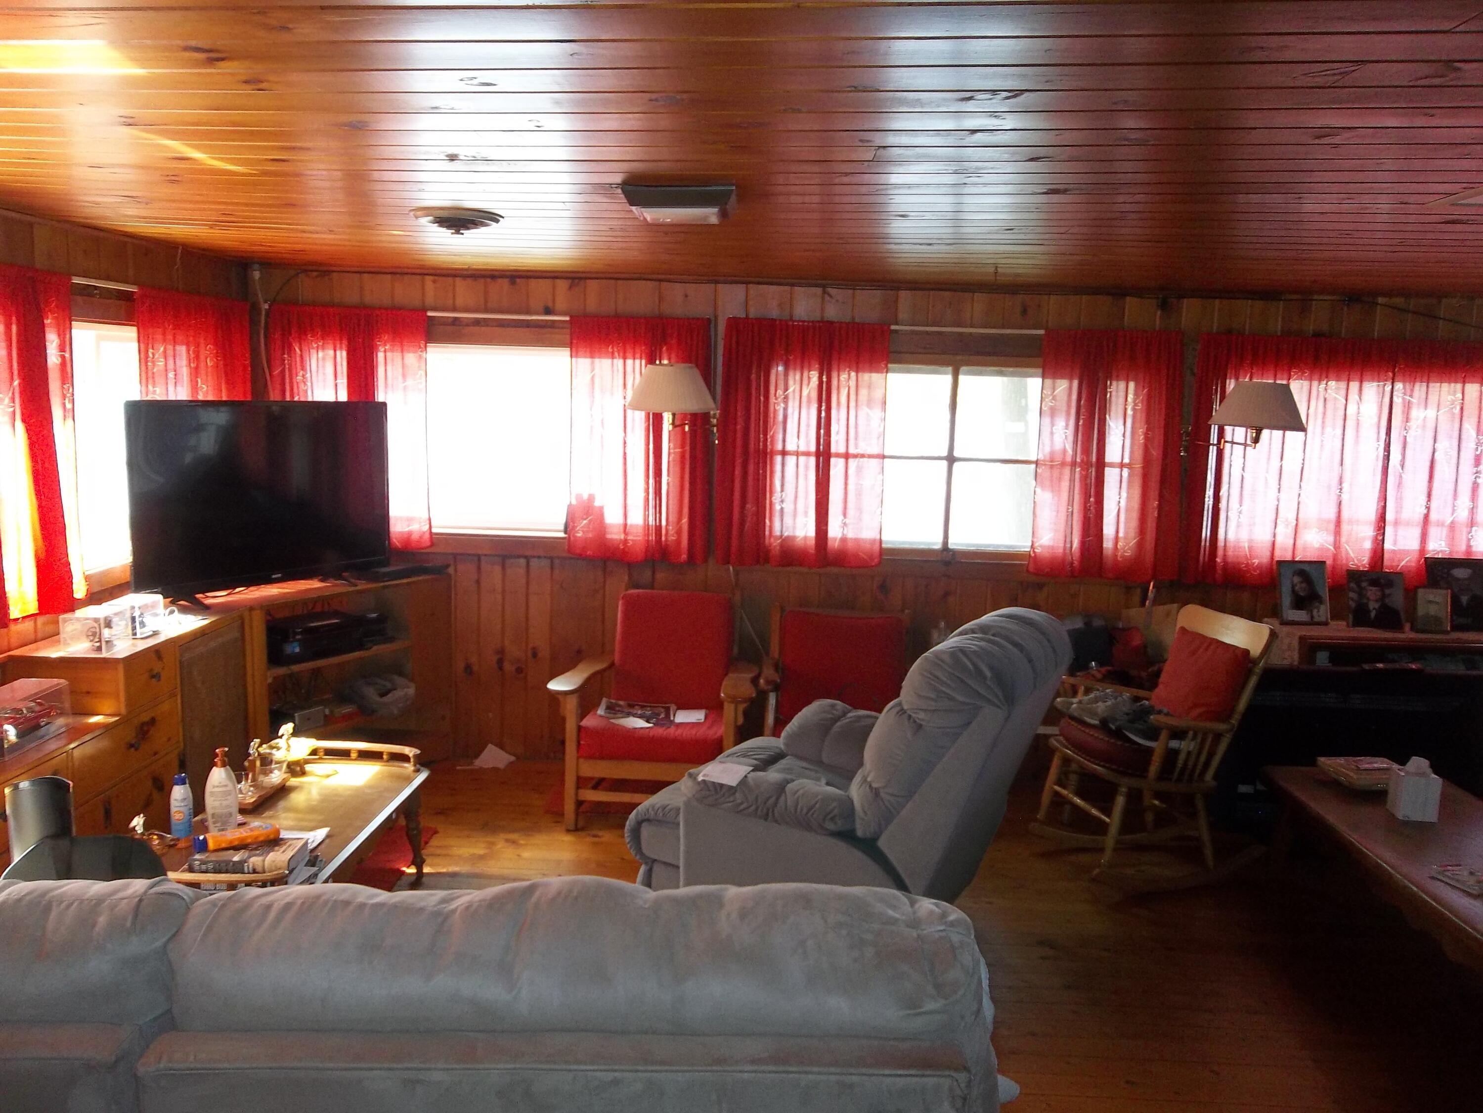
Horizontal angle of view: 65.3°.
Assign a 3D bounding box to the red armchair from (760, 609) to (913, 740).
[{"bbox_3d":[0.387,0.630,4.652,0.660,0.770,0.720,2,8,4],"label":"red armchair"}]

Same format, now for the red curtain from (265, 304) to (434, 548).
[{"bbox_3d":[-1.640,-0.533,4.877,0.680,1.010,0.090,2,7,1],"label":"red curtain"}]

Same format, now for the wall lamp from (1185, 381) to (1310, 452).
[{"bbox_3d":[2.001,-0.541,4.588,0.360,0.305,0.530,2,7,1],"label":"wall lamp"}]

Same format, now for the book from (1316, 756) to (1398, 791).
[{"bbox_3d":[2.108,0.731,3.901,0.245,0.060,0.180,1,8,-5],"label":"book"}]

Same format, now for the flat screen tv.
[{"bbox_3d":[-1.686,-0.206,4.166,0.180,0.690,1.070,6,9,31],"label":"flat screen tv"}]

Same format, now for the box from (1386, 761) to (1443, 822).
[{"bbox_3d":[1.983,0.692,3.414,0.108,0.145,0.105,3,7,10],"label":"box"}]

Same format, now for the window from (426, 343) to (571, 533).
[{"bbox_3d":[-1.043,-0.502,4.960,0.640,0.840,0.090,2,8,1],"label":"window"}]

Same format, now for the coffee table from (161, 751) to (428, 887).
[{"bbox_3d":[-1.304,0.917,3.336,0.530,0.468,1.120,2,8,1],"label":"coffee table"}]

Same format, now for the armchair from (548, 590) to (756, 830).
[{"bbox_3d":[-0.291,0.580,4.543,0.750,0.810,0.750,2,7,6],"label":"armchair"}]

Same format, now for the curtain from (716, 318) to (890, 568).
[{"bbox_3d":[0.258,-0.465,4.844,0.700,1.020,0.090,2,7,1],"label":"curtain"}]

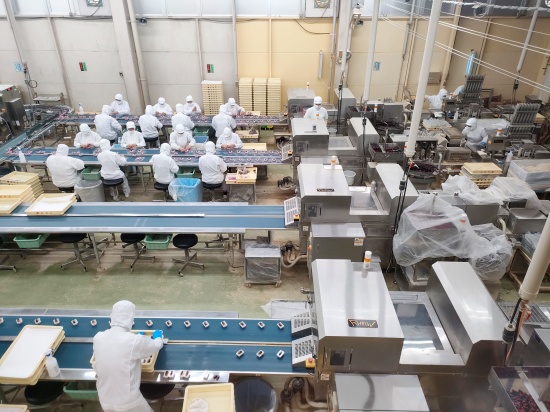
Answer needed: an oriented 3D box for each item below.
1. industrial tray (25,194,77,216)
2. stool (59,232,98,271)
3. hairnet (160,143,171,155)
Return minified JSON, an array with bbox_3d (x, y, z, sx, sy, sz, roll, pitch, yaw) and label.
[{"bbox_3d":[-3.265,-0.008,6.309,0.540,0.085,0.500,0,30,0],"label":"industrial tray"},{"bbox_3d":[-2.969,0.644,6.473,0.420,0.560,0.420,0,30,0],"label":"stool"},{"bbox_3d":[-1.923,-1.012,7.545,0.185,0.230,0.220,8,31,13],"label":"hairnet"}]

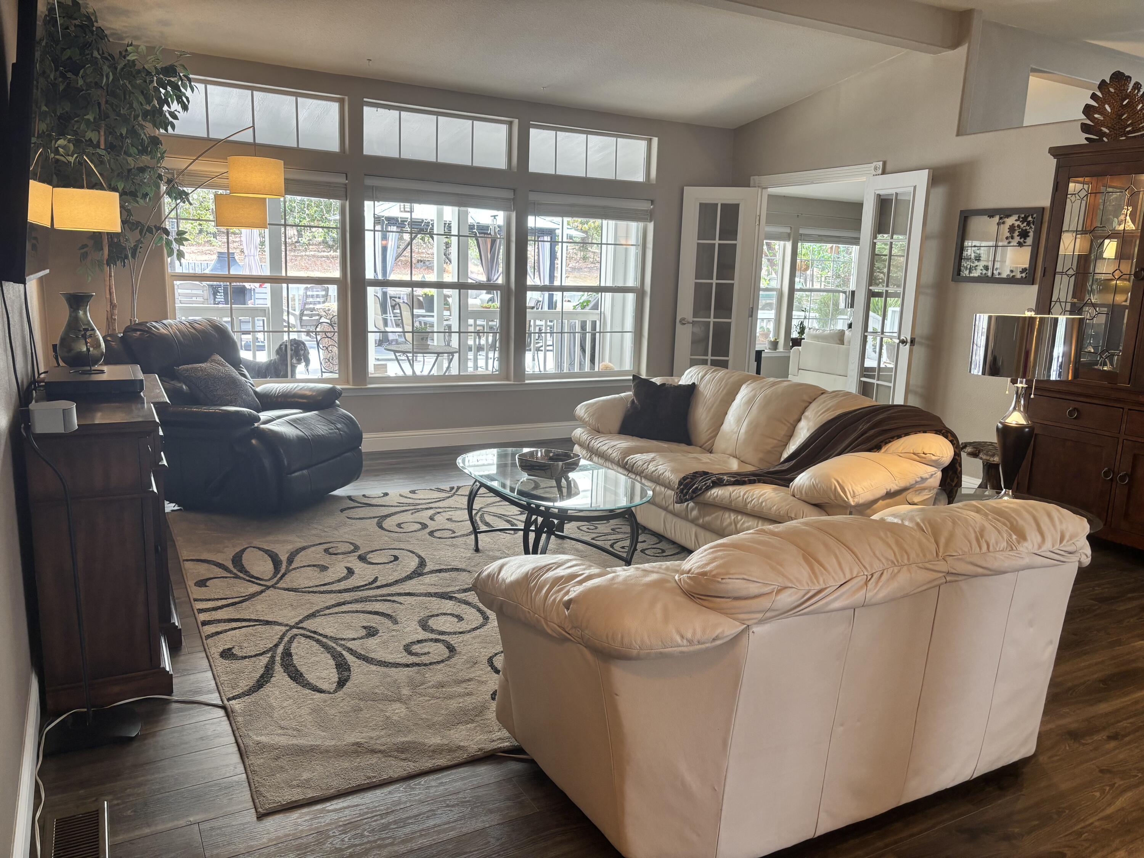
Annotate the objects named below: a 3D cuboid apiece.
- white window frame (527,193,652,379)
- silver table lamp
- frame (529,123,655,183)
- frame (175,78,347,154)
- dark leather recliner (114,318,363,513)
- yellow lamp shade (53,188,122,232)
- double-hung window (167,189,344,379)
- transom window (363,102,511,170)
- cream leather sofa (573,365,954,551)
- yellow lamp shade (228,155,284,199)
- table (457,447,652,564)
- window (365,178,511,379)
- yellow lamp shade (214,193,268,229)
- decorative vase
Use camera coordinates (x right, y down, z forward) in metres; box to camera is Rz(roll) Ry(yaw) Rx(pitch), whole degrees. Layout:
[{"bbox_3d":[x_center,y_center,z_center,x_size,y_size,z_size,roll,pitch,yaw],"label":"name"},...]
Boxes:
[{"bbox_3d":[0.117,-1.175,7.149,1.181,1.483,0.110,-4,12,-29],"label":"white window frame"},{"bbox_3d":[1.665,-0.069,3.220,0.362,0.750,0.362,-4,12,-29],"label":"silver table lamp"},{"bbox_3d":[0.142,-2.183,6.864,1.161,0.366,0.080,-4,12,-29],"label":"frame"},{"bbox_3d":[-2.089,-2.072,5.698,1.154,0.361,0.110,-4,12,-29],"label":"frame"},{"bbox_3d":[-1.873,-0.099,4.958,1.022,1.023,0.952,5,11,14],"label":"dark leather recliner"},{"bbox_3d":[-2.337,-1.054,4.147,0.280,0.187,0.280,-4,12,-29],"label":"yellow lamp shade"},{"bbox_3d":[-2.134,-0.976,5.901,1.161,1.369,0.110,-4,12,-29],"label":"double-hung window"},{"bbox_3d":[-0.965,-2.117,6.258,1.163,0.368,0.080,-4,12,-29],"label":"transom window"},{"bbox_3d":[0.851,0.155,4.681,0.945,0.841,2.238,-4,12,-29],"label":"cream leather sofa"},{"bbox_3d":[-1.846,-1.471,5.018,0.302,0.212,0.302,-4,12,-29],"label":"yellow lamp shade"},{"bbox_3d":[-0.102,0.416,3.902,0.710,0.426,1.235,-4,12,-29],"label":"table"},{"bbox_3d":[-0.992,-1.076,6.432,1.157,1.471,0.100,-4,12,-29],"label":"window"},{"bbox_3d":[-1.900,-1.249,4.947,0.280,0.185,0.280,-4,12,-29],"label":"yellow lamp shade"},{"bbox_3d":[-1.937,-0.389,3.386,0.165,0.288,0.165,-4,12,-29],"label":"decorative vase"}]

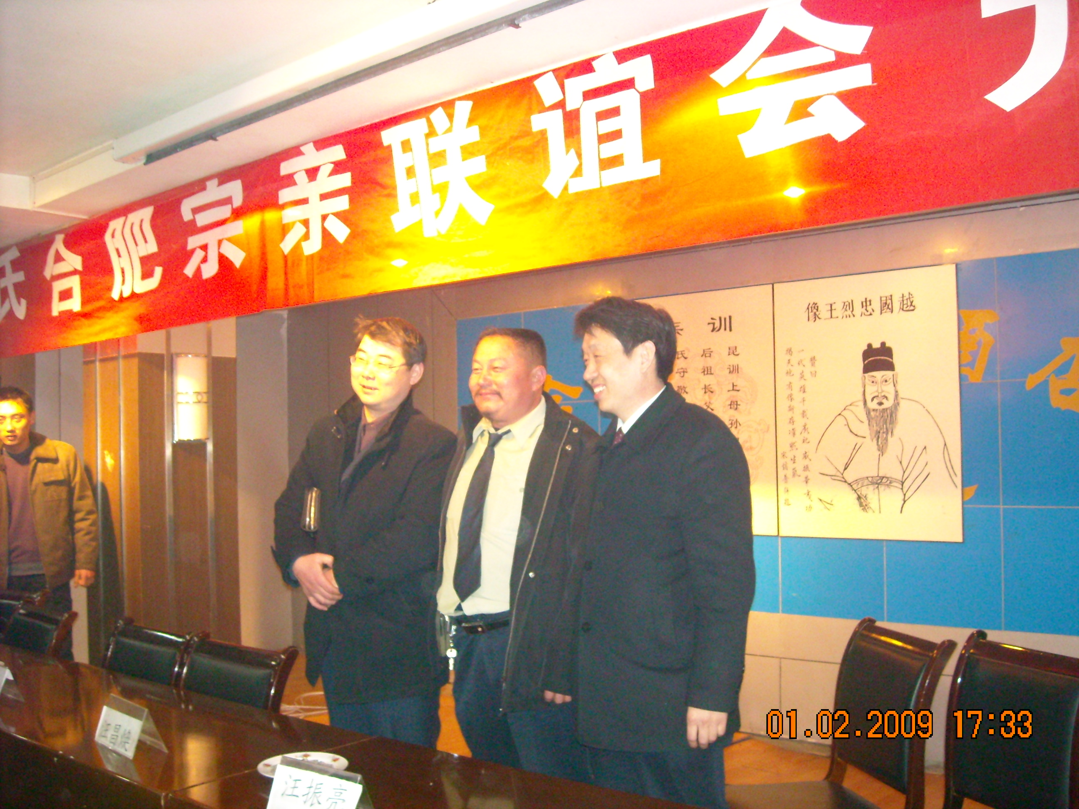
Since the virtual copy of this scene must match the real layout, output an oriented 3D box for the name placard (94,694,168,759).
[{"bbox_3d":[-0.898,0.701,2.394,0.076,0.098,0.215,0,-2,-41],"label":"name placard"}]

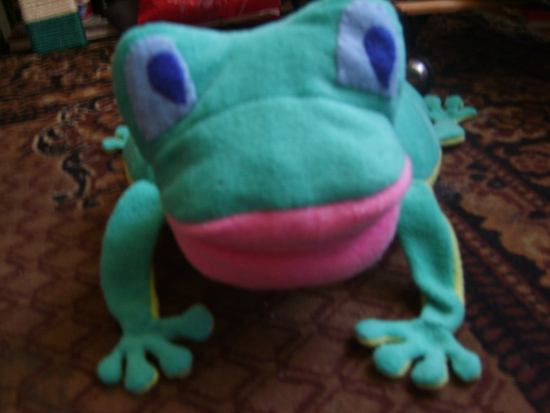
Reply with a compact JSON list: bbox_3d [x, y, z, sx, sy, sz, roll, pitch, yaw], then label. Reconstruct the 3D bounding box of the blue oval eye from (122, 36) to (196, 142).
[{"bbox_3d":[-0.082,-0.086,0.400,0.048,0.075,0.020,-12,7,15],"label":"blue oval eye"}]

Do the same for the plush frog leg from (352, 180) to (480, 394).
[{"bbox_3d":[0.110,0.050,0.427,0.092,0.126,0.115,-1,33,3],"label":"plush frog leg"}]

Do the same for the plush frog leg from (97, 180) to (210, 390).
[{"bbox_3d":[-0.097,0.055,0.434,0.088,0.126,0.115,-3,33,0],"label":"plush frog leg"}]

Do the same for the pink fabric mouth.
[{"bbox_3d":[0.011,0.012,0.405,0.172,0.062,0.075,-11,21,3],"label":"pink fabric mouth"}]

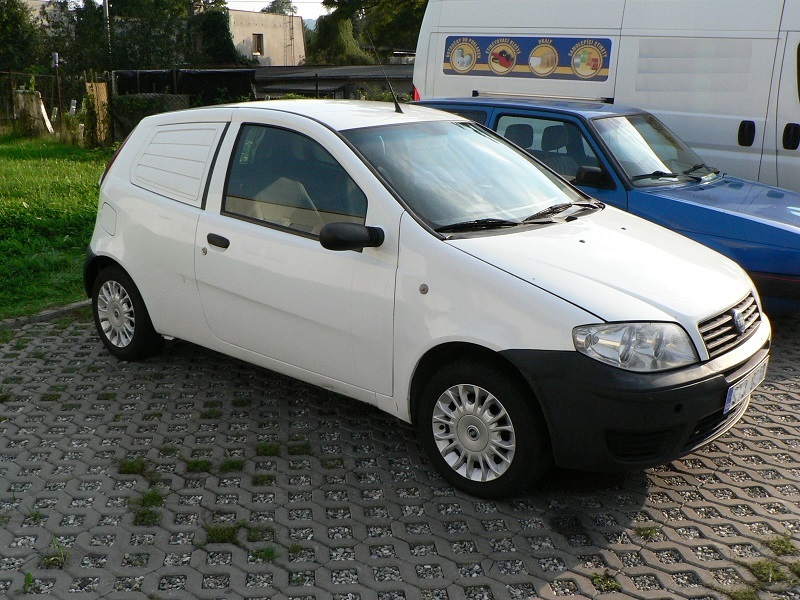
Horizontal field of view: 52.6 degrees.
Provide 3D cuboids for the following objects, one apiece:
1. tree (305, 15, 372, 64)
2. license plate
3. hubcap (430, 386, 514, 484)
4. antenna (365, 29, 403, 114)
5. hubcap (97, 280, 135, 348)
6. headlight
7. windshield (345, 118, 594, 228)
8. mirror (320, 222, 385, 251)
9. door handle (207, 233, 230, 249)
[{"bbox_3d":[-3.498,-13.332,45.994,4.602,5.492,4.393,0,15,-4],"label":"tree"},{"bbox_3d":[1.365,0.327,3.168,0.018,0.112,0.520,13,19,38],"label":"license plate"},{"bbox_3d":[0.281,0.513,3.109,0.387,0.387,0.055,13,19,38],"label":"hubcap"},{"bbox_3d":[-0.086,-1.135,4.043,0.050,0.470,0.030,-25,-6,41],"label":"antenna"},{"bbox_3d":[-1.615,0.083,4.615,0.387,0.387,0.055,13,19,38],"label":"hubcap"},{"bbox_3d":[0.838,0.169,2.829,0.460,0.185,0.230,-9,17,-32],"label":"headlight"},{"bbox_3d":[0.356,-0.619,3.793,0.780,0.120,1.290,45,36,23],"label":"windshield"},{"bbox_3d":[-0.193,-0.257,3.181,0.160,0.125,0.250,13,19,38],"label":"mirror"},{"bbox_3d":[-0.858,-0.280,3.840,0.172,0.072,0.045,13,19,38],"label":"door handle"}]

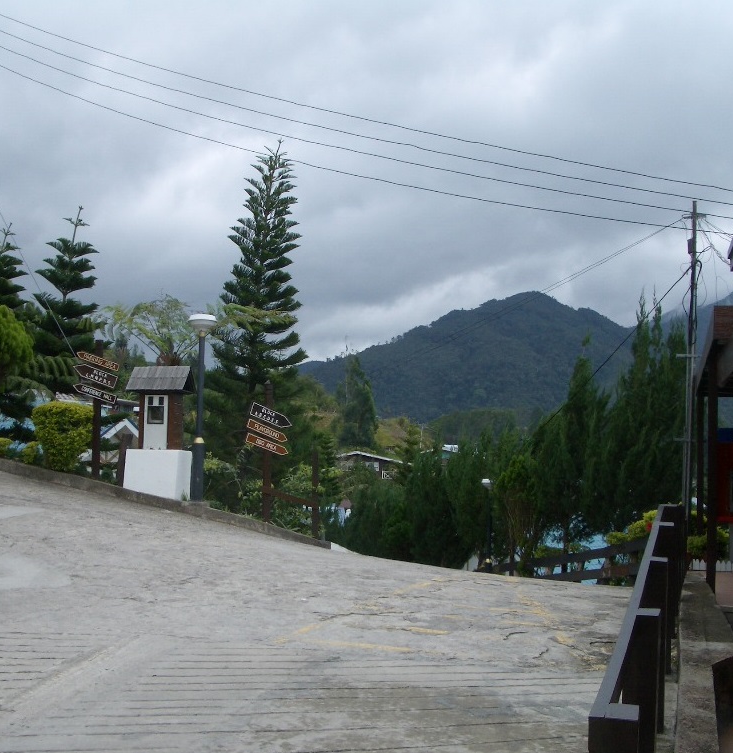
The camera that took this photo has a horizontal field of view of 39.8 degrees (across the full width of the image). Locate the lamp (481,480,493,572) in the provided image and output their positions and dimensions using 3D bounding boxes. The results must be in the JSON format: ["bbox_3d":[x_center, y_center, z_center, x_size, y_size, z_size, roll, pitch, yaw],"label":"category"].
[{"bbox_3d":[2.938,3.861,24.300,0.420,2.900,0.420,1,-2,0],"label":"lamp"}]

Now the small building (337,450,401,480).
[{"bbox_3d":[0.651,9.988,110.000,7.500,4.000,7.000,1,-2,-11],"label":"small building"}]

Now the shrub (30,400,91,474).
[{"bbox_3d":[-4.907,0.981,16.300,1.000,1.120,0.950,1,-2,0],"label":"shrub"}]

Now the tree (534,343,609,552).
[{"bbox_3d":[4.755,1.879,23.500,1.750,5.400,1.750,1,-2,0],"label":"tree"}]

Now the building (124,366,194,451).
[{"bbox_3d":[-3.228,0.507,15.800,0.920,1.300,0.680,1,-2,7],"label":"building"}]

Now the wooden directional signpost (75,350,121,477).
[{"bbox_3d":[-4.187,0.538,15.800,0.700,2.100,0.130,1,-2,-3],"label":"wooden directional signpost"}]

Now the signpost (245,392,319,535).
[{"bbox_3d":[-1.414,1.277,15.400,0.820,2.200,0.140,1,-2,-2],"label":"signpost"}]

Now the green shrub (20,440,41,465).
[{"bbox_3d":[-5.439,1.246,16.400,0.340,0.420,0.340,1,-2,0],"label":"green shrub"}]

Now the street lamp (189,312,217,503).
[{"bbox_3d":[-2.532,0.474,15.500,0.430,2.920,0.430,1,-2,0],"label":"street lamp"}]

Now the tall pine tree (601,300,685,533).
[{"bbox_3d":[6.585,1.208,24.000,2.100,6.300,2.100,1,-2,0],"label":"tall pine tree"}]

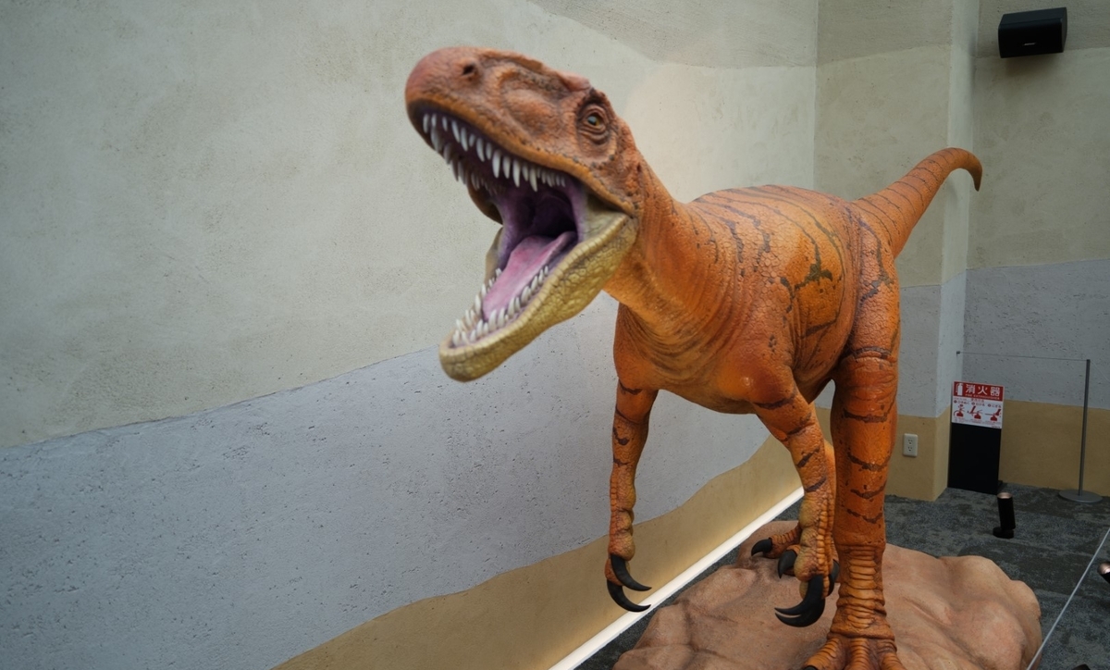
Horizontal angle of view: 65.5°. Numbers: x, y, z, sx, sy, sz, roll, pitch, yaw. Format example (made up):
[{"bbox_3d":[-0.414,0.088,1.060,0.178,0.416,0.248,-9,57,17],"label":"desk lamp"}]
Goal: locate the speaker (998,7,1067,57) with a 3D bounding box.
[{"bbox_3d":[2.533,-1.601,4.580,0.289,0.170,0.164,4,47,36],"label":"speaker"}]

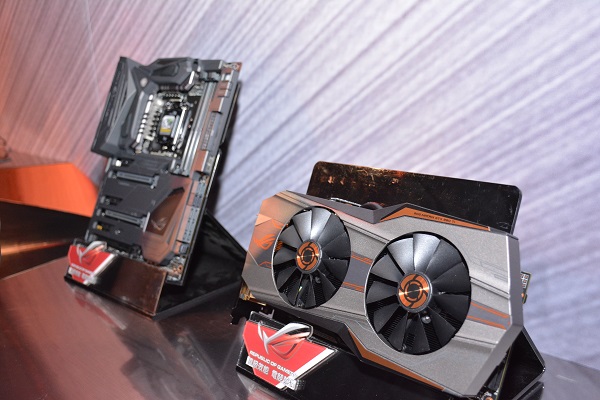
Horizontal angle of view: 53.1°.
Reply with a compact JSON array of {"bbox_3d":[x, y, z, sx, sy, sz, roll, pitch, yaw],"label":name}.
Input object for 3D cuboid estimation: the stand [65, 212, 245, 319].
[{"bbox_3d":[-0.211,0.019,0.888,0.242,0.200,0.200,9,18,42],"label":"stand"}]

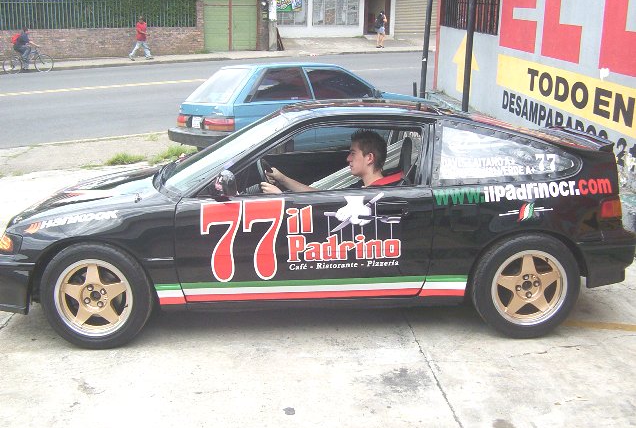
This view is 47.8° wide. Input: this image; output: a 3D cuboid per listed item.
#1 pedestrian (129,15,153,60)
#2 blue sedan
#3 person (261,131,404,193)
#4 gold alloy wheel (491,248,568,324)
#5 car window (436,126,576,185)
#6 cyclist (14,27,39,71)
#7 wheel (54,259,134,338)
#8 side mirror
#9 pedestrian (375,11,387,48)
[{"bbox_3d":[-6.955,-6.915,28.300,0.750,1.700,0.500,0,14,-7],"label":"pedestrian"},{"bbox_3d":[-0.087,-1.582,10.927,3.950,1.390,1.620,-10,17,-39],"label":"blue sedan"},{"bbox_3d":[-0.067,-0.042,4.099,1.100,0.880,0.500,1,14,-2],"label":"person"},{"bbox_3d":[1.117,0.376,3.868,0.410,0.410,0.180,1,14,-2],"label":"gold alloy wheel"},{"bbox_3d":[0.992,-0.304,3.731,0.780,0.335,0.060,1,-8,-2],"label":"car window"},{"bbox_3d":[-10.350,-5.858,25.500,0.900,1.520,0.500,-2,14,-14],"label":"cyclist"},{"bbox_3d":[-1.167,0.420,3.803,0.410,0.410,0.180,1,14,-2],"label":"wheel"},{"bbox_3d":[-0.456,-0.152,3.576,0.105,0.115,0.180,1,14,-2],"label":"side mirror"},{"bbox_3d":[2.741,-8.083,31.500,0.350,1.600,0.450,-8,16,-33],"label":"pedestrian"}]

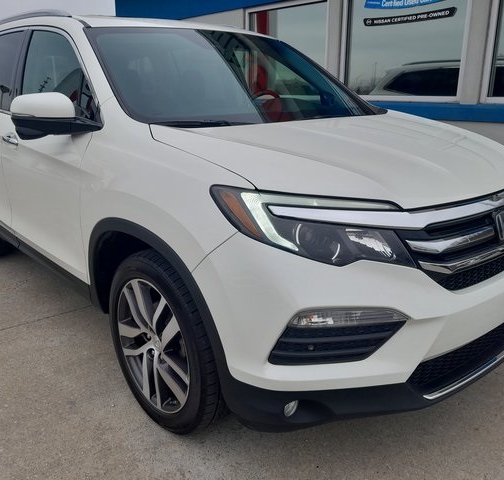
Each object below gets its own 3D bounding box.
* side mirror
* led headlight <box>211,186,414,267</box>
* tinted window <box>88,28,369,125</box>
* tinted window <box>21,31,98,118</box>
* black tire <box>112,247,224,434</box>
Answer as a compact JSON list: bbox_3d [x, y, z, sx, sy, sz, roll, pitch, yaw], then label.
[{"bbox_3d":[-0.832,-0.522,2.117,0.280,0.210,0.260,-14,23,-40],"label":"side mirror"},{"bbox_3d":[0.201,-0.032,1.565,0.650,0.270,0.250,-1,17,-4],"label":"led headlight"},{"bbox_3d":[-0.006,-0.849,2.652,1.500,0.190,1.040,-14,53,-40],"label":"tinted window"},{"bbox_3d":[-0.987,-0.857,2.556,0.090,0.470,1.080,12,5,-45],"label":"tinted window"},{"bbox_3d":[-0.324,0.404,2.083,0.250,0.745,0.745,-14,23,-40],"label":"black tire"}]

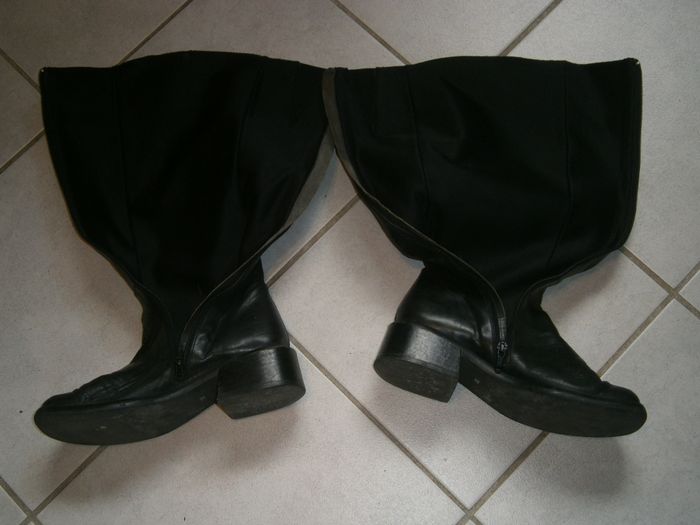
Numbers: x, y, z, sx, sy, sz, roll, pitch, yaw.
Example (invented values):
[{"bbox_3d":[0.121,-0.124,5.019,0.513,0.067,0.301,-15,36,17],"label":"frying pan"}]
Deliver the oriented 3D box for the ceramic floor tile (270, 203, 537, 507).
[{"bbox_3d":[0.119,0.038,1.022,0.313,0.009,0.313,43,81,13],"label":"ceramic floor tile"}]

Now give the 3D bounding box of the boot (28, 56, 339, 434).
[{"bbox_3d":[-0.171,-0.039,1.003,0.334,0.105,0.425,-6,71,2],"label":"boot"}]

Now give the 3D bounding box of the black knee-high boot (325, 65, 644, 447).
[{"bbox_3d":[0.133,-0.046,0.988,0.358,0.105,0.409,5,71,5],"label":"black knee-high boot"}]

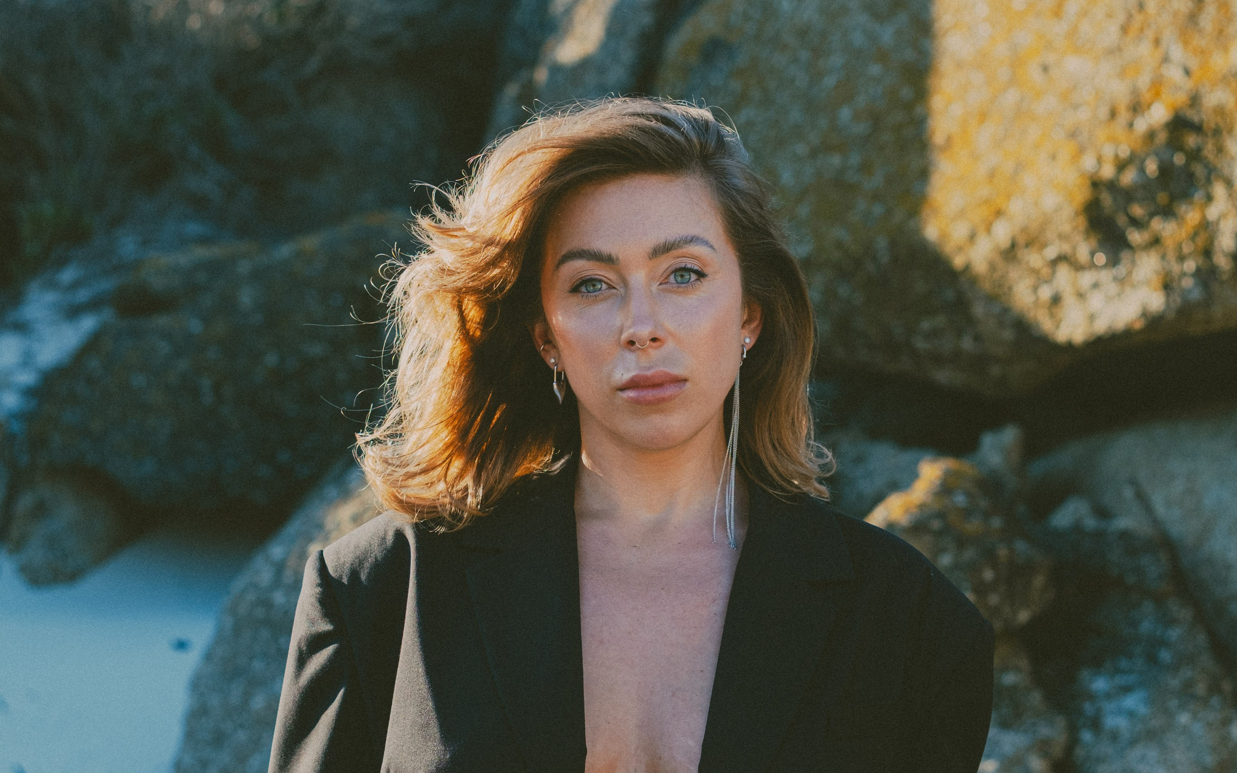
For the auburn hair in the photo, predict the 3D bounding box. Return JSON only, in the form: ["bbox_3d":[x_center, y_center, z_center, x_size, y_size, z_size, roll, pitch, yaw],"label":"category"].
[{"bbox_3d":[-0.016,-0.052,1.745,0.315,0.285,0.260,0,0,0],"label":"auburn hair"}]

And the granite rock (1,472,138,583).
[{"bbox_3d":[-2.000,0.510,9.400,0.490,0.430,0.450,0,0,0],"label":"granite rock"}]

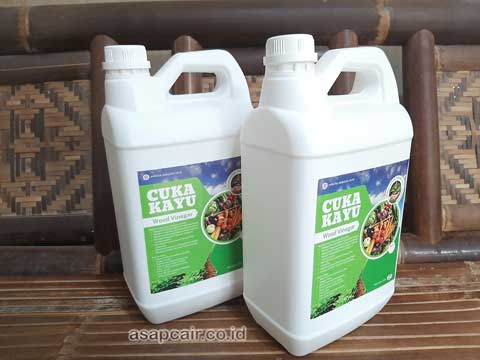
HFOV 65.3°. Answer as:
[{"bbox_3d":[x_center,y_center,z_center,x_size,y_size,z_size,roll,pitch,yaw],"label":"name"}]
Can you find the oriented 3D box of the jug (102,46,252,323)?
[{"bbox_3d":[-0.069,0.000,0.467,0.170,0.320,0.116,-12,21,-28],"label":"jug"}]

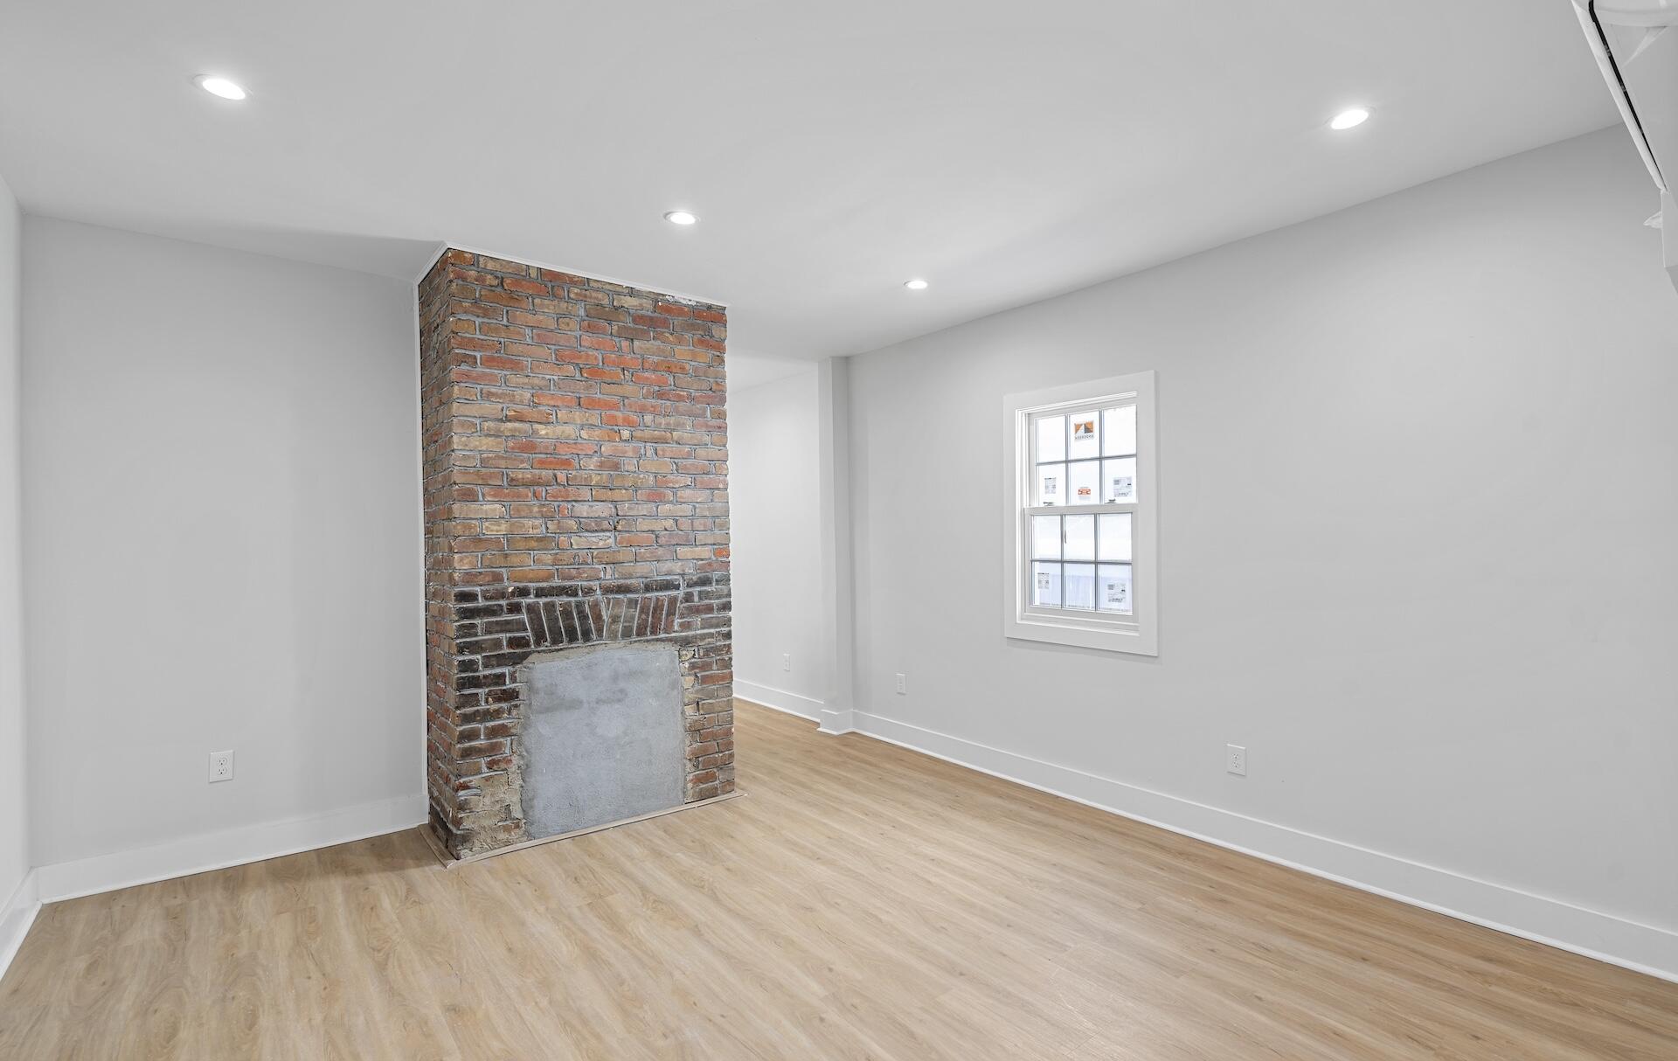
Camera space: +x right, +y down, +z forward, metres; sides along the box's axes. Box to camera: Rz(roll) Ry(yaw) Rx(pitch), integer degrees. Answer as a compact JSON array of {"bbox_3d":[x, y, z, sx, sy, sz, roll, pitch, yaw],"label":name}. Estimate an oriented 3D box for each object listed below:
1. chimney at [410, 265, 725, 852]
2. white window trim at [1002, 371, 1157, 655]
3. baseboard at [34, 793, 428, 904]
[{"bbox_3d":[-1.208,0.096,3.574,1.260,2.445,0.580,-1,0,-37],"label":"chimney"},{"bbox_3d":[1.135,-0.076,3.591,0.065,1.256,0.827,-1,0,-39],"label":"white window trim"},{"bbox_3d":[-2.362,1.266,3.024,1.255,0.137,0.030,-1,0,-37],"label":"baseboard"}]

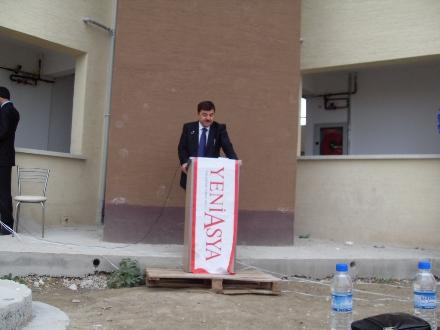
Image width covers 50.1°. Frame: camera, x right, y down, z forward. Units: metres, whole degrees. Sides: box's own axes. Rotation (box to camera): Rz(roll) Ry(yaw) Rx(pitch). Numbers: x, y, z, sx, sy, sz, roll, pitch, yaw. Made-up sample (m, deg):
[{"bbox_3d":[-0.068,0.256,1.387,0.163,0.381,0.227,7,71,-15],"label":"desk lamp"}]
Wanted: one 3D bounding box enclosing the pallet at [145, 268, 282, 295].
[{"bbox_3d":[-0.086,1.024,4.240,1.130,0.135,0.700,3,-4,-10],"label":"pallet"}]

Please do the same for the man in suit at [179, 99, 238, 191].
[{"bbox_3d":[-0.129,0.142,4.680,0.590,1.560,0.450,3,-4,-6],"label":"man in suit"}]

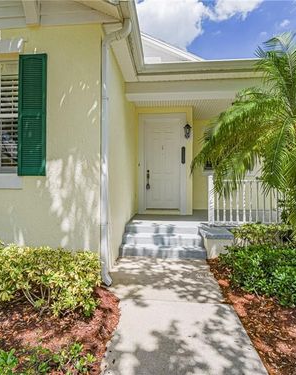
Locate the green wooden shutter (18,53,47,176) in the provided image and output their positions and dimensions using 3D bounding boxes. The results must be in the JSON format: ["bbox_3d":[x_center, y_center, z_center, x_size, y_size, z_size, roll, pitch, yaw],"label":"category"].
[{"bbox_3d":[-1.478,-0.923,2.938,0.373,1.553,0.035,0,0,5],"label":"green wooden shutter"}]

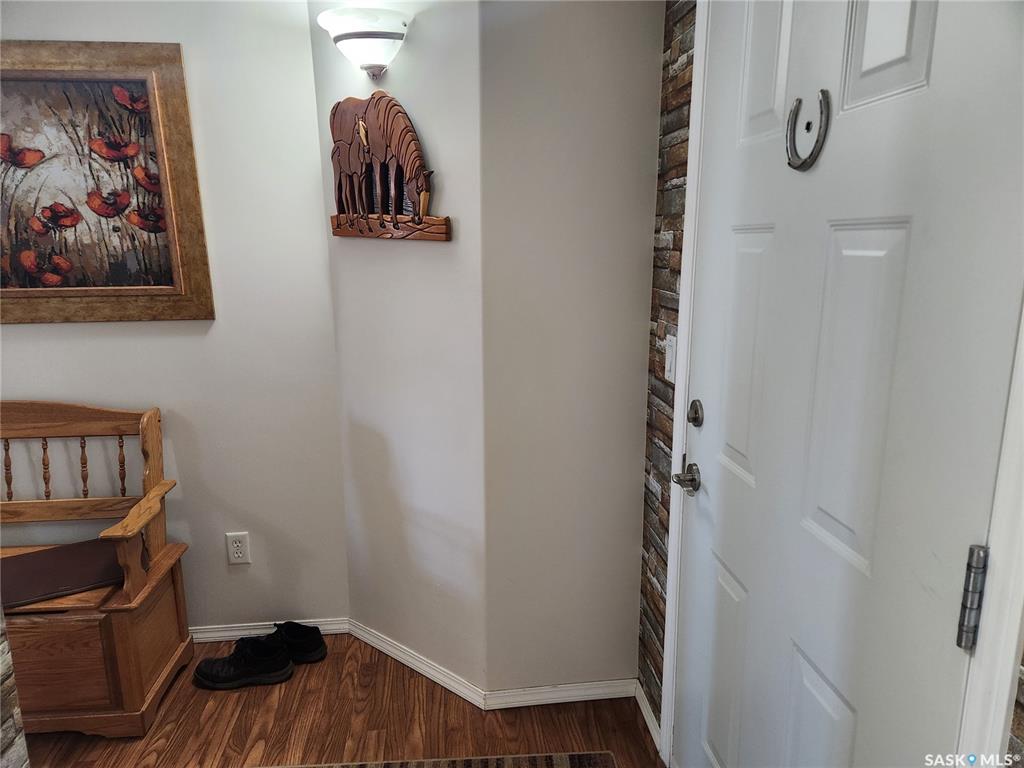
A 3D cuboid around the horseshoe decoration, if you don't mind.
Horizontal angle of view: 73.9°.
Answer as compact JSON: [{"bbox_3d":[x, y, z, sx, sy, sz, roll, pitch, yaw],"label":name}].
[{"bbox_3d":[0.464,-0.393,1.069,0.012,0.115,0.109,-2,12,-6],"label":"horseshoe decoration"}]

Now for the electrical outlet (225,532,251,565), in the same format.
[{"bbox_3d":[-0.947,0.571,2.359,0.072,0.116,0.008,-2,12,-6],"label":"electrical outlet"}]

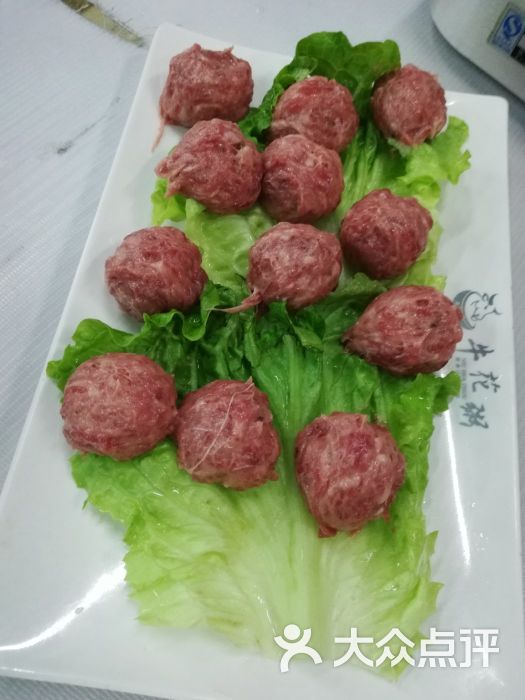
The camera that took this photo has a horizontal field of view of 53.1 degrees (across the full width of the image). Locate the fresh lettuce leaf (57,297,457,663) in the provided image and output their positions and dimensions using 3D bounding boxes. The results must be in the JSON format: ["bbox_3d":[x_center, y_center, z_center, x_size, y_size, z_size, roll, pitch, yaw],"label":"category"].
[{"bbox_3d":[0.001,0.047,0.225,0.173,0.032,0.160,-2,69,-6],"label":"fresh lettuce leaf"}]

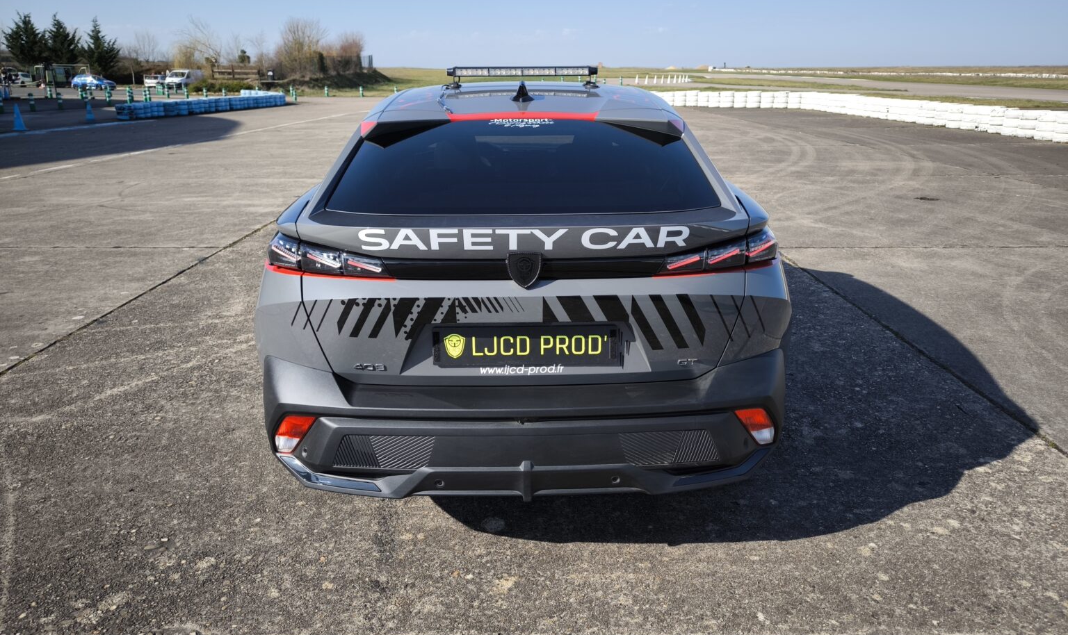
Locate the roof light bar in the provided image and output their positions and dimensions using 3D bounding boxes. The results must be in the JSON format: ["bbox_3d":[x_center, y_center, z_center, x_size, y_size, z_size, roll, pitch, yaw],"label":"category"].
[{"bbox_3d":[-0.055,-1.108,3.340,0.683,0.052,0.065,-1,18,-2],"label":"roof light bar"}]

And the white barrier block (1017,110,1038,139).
[{"bbox_3d":[12.227,-4.798,18.300,0.620,0.650,0.620,-1,18,-2],"label":"white barrier block"}]

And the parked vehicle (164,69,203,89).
[{"bbox_3d":[-37.697,-25.762,80.000,1.900,1.930,4.750,1,18,3],"label":"parked vehicle"}]

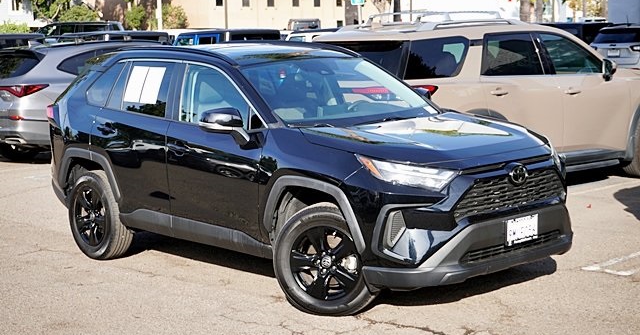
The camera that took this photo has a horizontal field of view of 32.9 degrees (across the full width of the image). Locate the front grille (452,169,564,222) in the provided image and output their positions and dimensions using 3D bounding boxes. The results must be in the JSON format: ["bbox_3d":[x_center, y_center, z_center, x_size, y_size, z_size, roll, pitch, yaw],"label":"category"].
[{"bbox_3d":[1.215,0.153,6.744,1.040,0.260,0.130,-8,10,-42],"label":"front grille"}]

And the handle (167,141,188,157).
[{"bbox_3d":[-1.027,-0.141,7.827,0.055,0.075,0.220,-8,10,-42],"label":"handle"}]

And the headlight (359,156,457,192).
[{"bbox_3d":[0.526,0.032,6.478,0.430,0.210,0.480,-8,10,-42],"label":"headlight"}]

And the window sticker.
[{"bbox_3d":[-1.342,-0.630,8.302,0.010,0.285,0.435,19,-9,-42],"label":"window sticker"}]

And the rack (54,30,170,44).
[{"bbox_3d":[-3.498,-1.924,16.630,1.950,0.150,1.150,-8,9,-40],"label":"rack"}]

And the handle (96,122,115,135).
[{"bbox_3d":[-1.663,-0.299,8.475,0.060,0.055,0.230,-8,10,-42],"label":"handle"}]

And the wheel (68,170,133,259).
[{"bbox_3d":[-1.763,0.381,8.858,0.230,0.720,0.720,-8,10,-42],"label":"wheel"}]

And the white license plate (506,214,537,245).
[{"bbox_3d":[1.259,0.387,6.731,0.310,0.158,0.020,-8,10,-42],"label":"white license plate"}]

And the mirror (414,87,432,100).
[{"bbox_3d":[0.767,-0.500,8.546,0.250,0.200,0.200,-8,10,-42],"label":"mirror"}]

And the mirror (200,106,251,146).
[{"bbox_3d":[-0.642,-0.282,7.289,0.240,0.250,0.200,-8,10,-42],"label":"mirror"}]

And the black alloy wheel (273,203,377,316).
[{"bbox_3d":[0.080,0.574,6.893,0.725,0.725,0.235,1,8,23],"label":"black alloy wheel"}]

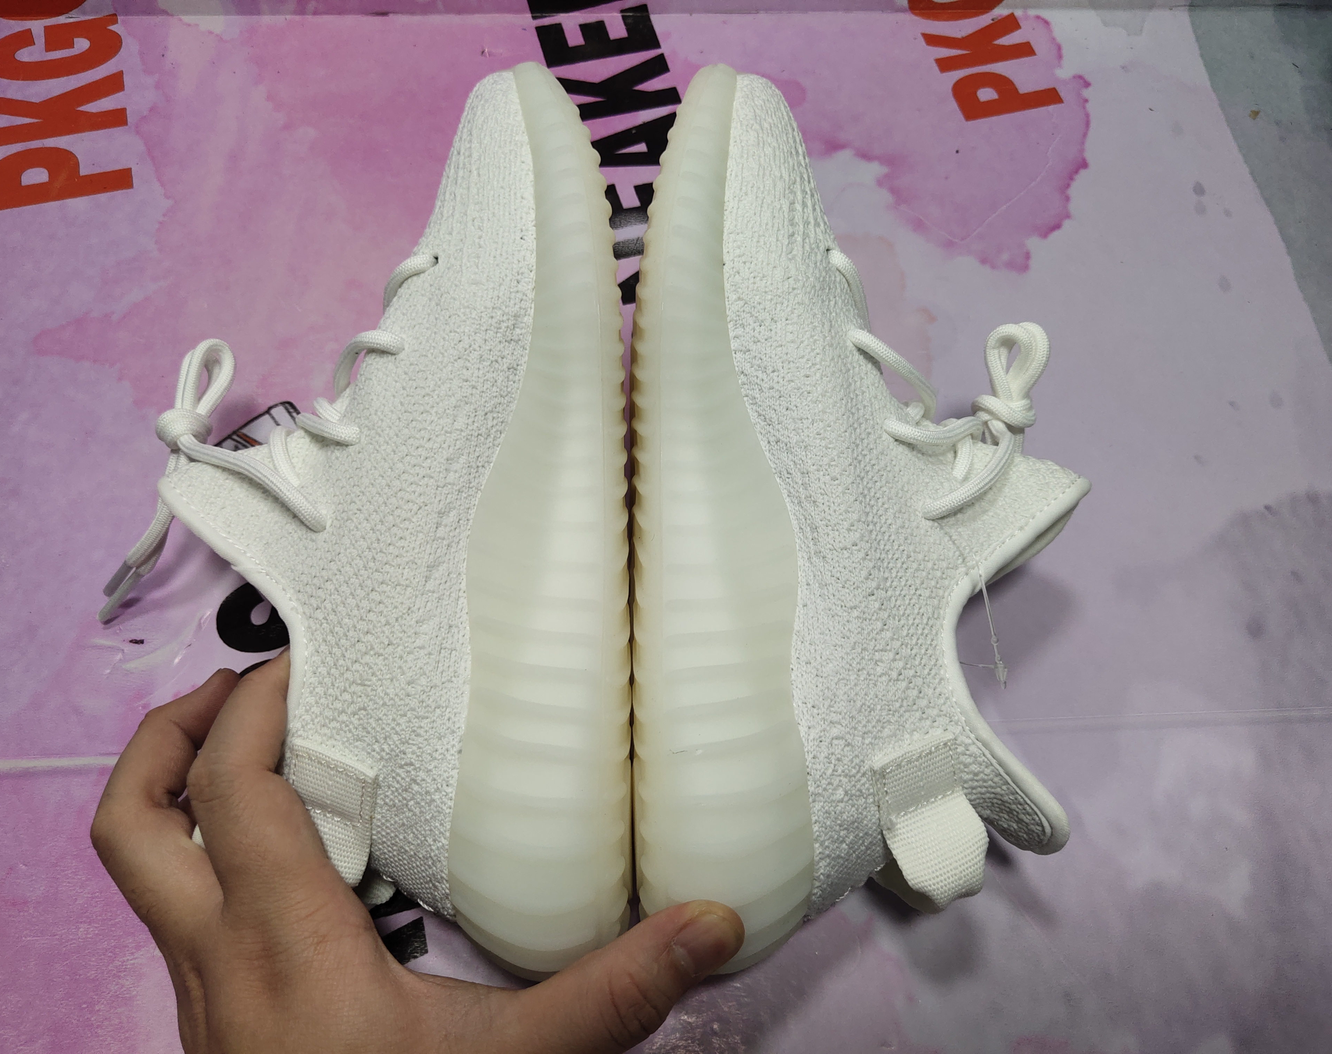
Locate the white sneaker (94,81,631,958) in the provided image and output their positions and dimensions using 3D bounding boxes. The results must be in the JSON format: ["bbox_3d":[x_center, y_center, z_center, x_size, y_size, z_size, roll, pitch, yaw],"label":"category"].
[{"bbox_3d":[-0.080,-0.015,0.370,0.140,0.107,0.287,-1,69,1],"label":"white sneaker"}]

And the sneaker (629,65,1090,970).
[{"bbox_3d":[0.058,-0.015,0.374,0.137,0.107,0.287,1,69,-4],"label":"sneaker"}]

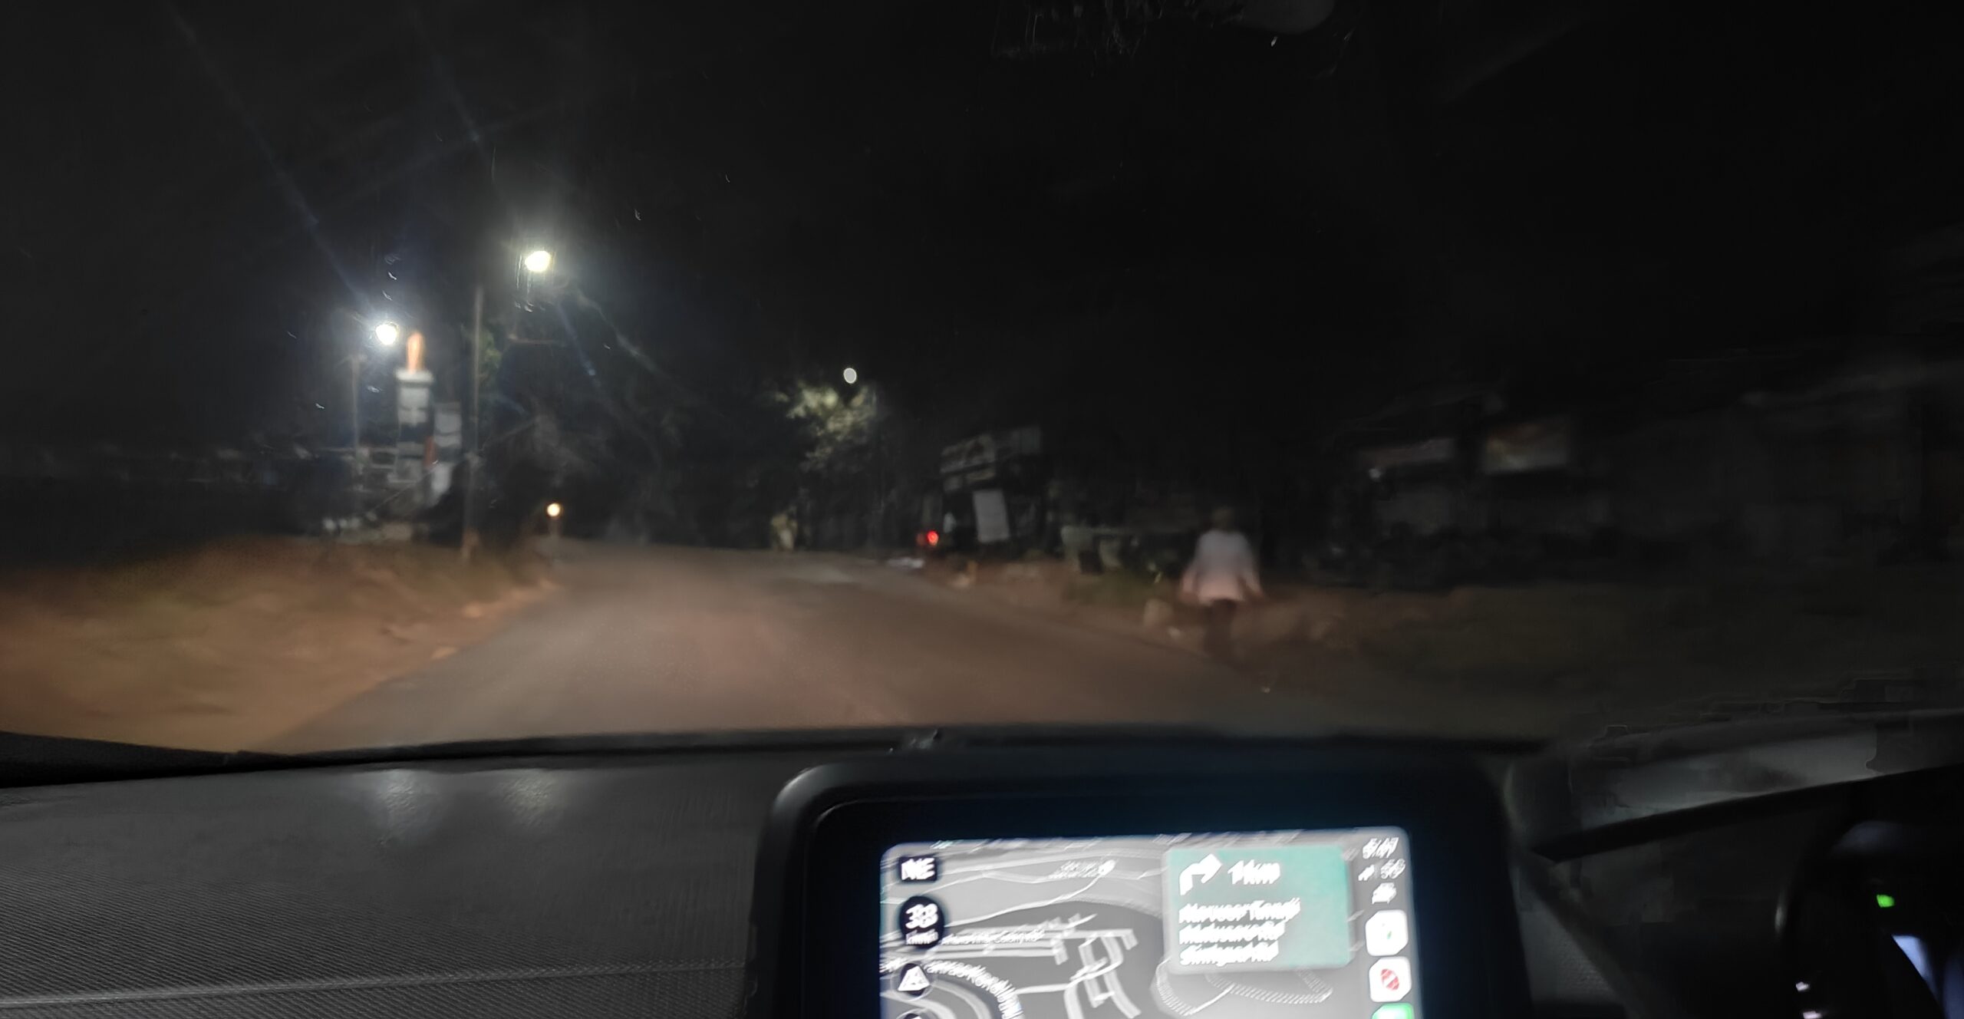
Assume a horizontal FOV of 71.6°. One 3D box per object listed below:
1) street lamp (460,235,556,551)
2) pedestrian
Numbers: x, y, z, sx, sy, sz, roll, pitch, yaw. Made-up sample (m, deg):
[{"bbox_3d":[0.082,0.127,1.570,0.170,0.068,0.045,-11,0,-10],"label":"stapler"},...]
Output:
[{"bbox_3d":[-10.254,-2.327,29.500,1.900,6.850,0.350,1,-1,-6],"label":"street lamp"},{"bbox_3d":[2.522,0.781,14.300,0.720,1.650,0.420,1,-1,-9],"label":"pedestrian"}]

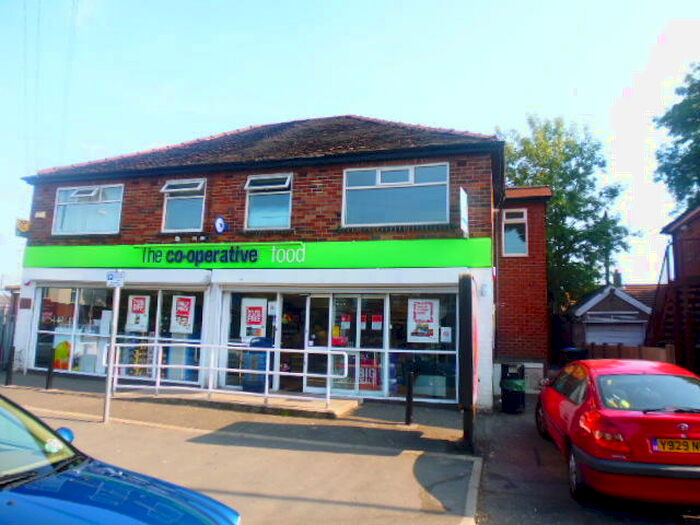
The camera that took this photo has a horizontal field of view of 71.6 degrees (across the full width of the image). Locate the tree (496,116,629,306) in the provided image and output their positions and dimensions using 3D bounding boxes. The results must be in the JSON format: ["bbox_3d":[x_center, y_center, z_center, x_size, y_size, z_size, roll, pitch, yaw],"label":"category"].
[{"bbox_3d":[8.557,-1.077,20.167,5.547,10.254,5.547,0,-6,16],"label":"tree"}]

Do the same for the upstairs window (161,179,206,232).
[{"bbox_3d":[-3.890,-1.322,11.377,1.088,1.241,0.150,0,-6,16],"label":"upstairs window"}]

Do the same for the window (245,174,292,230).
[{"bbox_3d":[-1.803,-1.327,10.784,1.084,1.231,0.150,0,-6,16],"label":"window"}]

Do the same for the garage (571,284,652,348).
[{"bbox_3d":[11.036,2.640,20.914,2.750,3.042,5.000,-1,-6,22],"label":"garage"}]

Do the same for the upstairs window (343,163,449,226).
[{"bbox_3d":[0.916,-1.384,10.068,2.216,1.230,0.120,0,-6,16],"label":"upstairs window"}]

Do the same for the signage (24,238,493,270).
[{"bbox_3d":[-2.810,-0.160,10.878,11.486,0.555,0.140,0,-6,16],"label":"signage"}]

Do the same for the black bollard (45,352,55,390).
[{"bbox_3d":[-6.382,2.290,10.345,0.105,0.839,0.105,0,-6,16],"label":"black bollard"}]

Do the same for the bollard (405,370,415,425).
[{"bbox_3d":[0.986,2.201,7.892,0.105,0.861,0.105,0,-6,16],"label":"bollard"}]

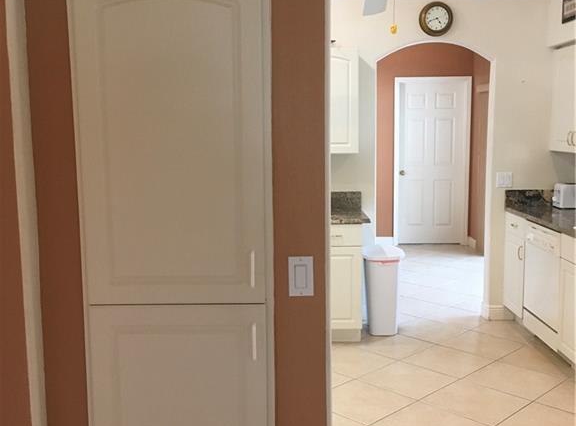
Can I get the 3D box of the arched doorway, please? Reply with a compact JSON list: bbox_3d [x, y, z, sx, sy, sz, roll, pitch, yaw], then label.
[{"bbox_3d":[1.128,-0.261,5.038,0.910,2.070,0.150,-1,7,1],"label":"arched doorway"}]

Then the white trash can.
[{"bbox_3d":[0.725,0.567,4.864,0.310,0.655,0.370,-1,7,1],"label":"white trash can"}]

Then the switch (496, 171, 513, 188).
[{"bbox_3d":[1.673,-0.257,4.973,0.118,0.116,0.012,-1,7,1],"label":"switch"}]

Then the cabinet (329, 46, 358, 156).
[{"bbox_3d":[0.313,-0.811,4.768,0.400,0.750,0.330,-1,7,1],"label":"cabinet"}]

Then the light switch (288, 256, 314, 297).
[{"bbox_3d":[0.038,0.182,1.835,0.070,0.114,0.010,-1,7,1],"label":"light switch"}]

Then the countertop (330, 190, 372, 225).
[{"bbox_3d":[0.344,-0.042,4.715,0.450,0.160,0.620,-1,7,1],"label":"countertop"}]

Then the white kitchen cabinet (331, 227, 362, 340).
[{"bbox_3d":[0.322,0.476,4.789,0.400,0.865,0.600,-1,7,1],"label":"white kitchen cabinet"}]

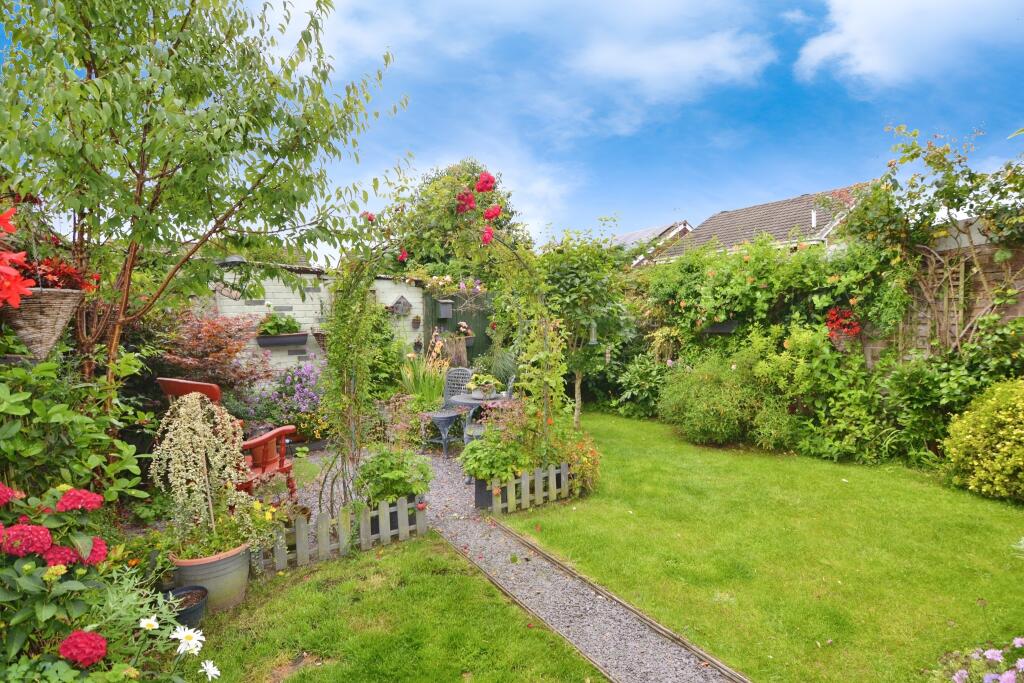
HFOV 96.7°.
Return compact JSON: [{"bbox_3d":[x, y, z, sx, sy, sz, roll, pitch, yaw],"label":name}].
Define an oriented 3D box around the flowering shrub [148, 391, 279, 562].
[{"bbox_3d":[-1.536,0.697,2.402,0.600,0.850,0.560,-3,4,-34],"label":"flowering shrub"}]

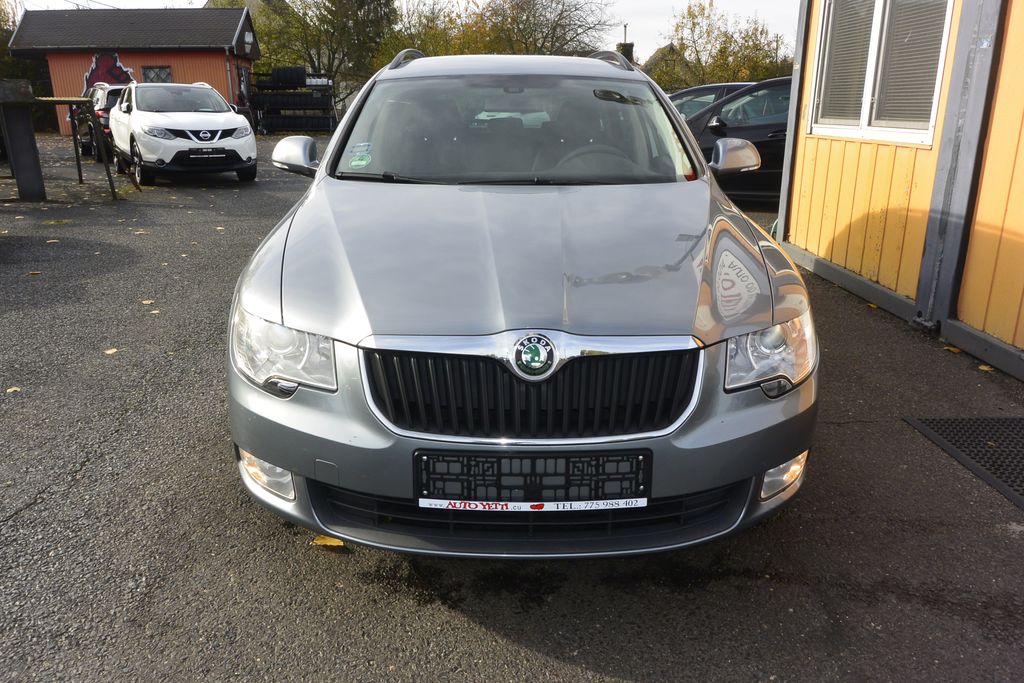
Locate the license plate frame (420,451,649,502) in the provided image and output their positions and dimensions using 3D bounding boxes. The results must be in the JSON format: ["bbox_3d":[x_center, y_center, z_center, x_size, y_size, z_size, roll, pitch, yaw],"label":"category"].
[{"bbox_3d":[0.046,0.299,1.712,0.525,0.120,0.028,0,9,-1],"label":"license plate frame"}]

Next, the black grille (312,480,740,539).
[{"bbox_3d":[0.047,0.407,1.850,1.060,0.120,0.140,0,16,-1],"label":"black grille"}]

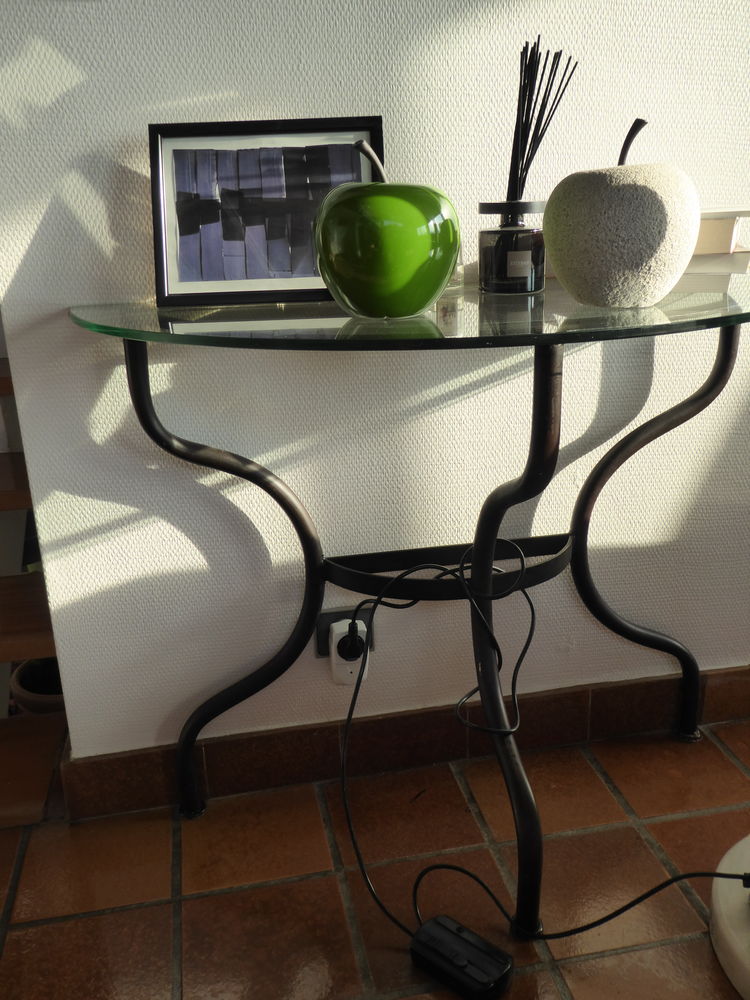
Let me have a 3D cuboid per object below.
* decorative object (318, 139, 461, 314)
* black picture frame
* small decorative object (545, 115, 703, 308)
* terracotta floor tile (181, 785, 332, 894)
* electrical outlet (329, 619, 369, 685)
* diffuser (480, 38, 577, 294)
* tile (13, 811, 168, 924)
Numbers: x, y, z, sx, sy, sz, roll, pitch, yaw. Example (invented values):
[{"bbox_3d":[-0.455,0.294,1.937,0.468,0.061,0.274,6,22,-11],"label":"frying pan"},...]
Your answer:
[{"bbox_3d":[0.010,-0.275,0.938,0.148,0.171,0.148,-2,18,1],"label":"decorative object"},{"bbox_3d":[-0.127,-0.342,1.111,0.278,0.212,0.022,-1,6,4],"label":"black picture frame"},{"bbox_3d":[0.258,-0.293,0.948,0.156,0.182,0.156,3,18,14],"label":"small decorative object"},{"bbox_3d":[-0.173,0.479,1.313,0.200,0.010,0.195,-5,18,-10],"label":"terracotta floor tile"},{"bbox_3d":[-0.040,0.219,1.340,0.053,0.082,0.044,-5,18,-10],"label":"electrical outlet"},{"bbox_3d":[0.185,-0.397,1.107,0.118,0.287,0.100,-3,18,-1],"label":"diffuser"},{"bbox_3d":[-0.381,0.499,1.275,0.200,0.010,0.195,-5,18,-10],"label":"tile"}]

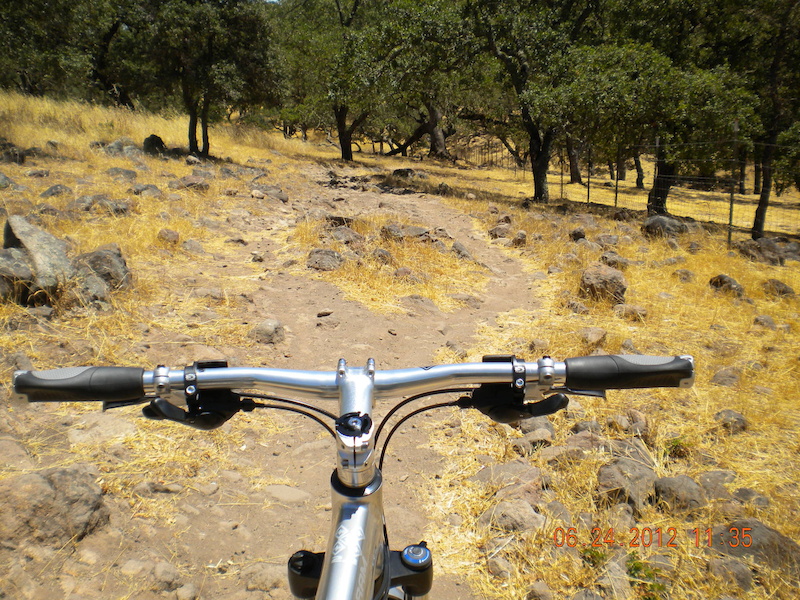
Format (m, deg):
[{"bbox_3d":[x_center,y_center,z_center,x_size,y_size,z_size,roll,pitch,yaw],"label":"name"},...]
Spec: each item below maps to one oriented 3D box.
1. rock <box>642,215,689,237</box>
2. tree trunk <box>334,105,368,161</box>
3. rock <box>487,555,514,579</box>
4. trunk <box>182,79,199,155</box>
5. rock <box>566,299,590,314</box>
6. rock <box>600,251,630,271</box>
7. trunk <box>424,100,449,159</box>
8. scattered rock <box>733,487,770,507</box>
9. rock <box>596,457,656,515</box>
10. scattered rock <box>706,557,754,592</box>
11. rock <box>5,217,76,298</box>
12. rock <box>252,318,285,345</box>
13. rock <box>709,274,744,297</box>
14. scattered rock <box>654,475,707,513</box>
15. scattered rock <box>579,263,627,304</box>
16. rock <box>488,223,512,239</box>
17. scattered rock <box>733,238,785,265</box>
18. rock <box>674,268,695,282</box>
[{"bbox_3d":[3.446,-0.967,10.500,0.600,0.260,0.430,-1,12,0],"label":"rock"},{"bbox_3d":[-1.469,-5.073,24.500,1.000,1.700,0.600,-1,10,-3],"label":"tree trunk"},{"bbox_3d":[0.292,0.773,2.335,0.076,0.072,0.065,1,10,8],"label":"rock"},{"bbox_3d":[-5.698,-4.991,22.000,0.400,2.000,0.360,-3,10,-14],"label":"trunk"},{"bbox_3d":[1.247,0.045,5.650,0.170,0.090,0.130,-1,12,0],"label":"rock"},{"bbox_3d":[2.214,-0.395,8.282,0.312,0.219,0.265,3,10,15],"label":"rock"},{"bbox_3d":[1.489,-6.956,33.000,0.950,2.400,0.750,0,10,0],"label":"trunk"},{"bbox_3d":[1.252,0.700,2.880,0.135,0.055,0.090,5,11,24],"label":"scattered rock"},{"bbox_3d":[0.801,0.656,2.860,0.210,0.135,0.190,3,10,16],"label":"rock"},{"bbox_3d":[0.929,0.771,2.280,0.135,0.075,0.100,-1,12,0],"label":"scattered rock"},{"bbox_3d":[-2.317,-0.286,5.200,0.450,0.470,0.420,-1,12,0],"label":"rock"},{"bbox_3d":[-0.866,0.214,5.330,0.224,0.179,0.202,-2,10,-9],"label":"rock"},{"bbox_3d":[2.835,-0.115,7.015,0.303,0.228,0.258,4,11,22],"label":"rock"},{"bbox_3d":[0.995,0.686,2.870,0.190,0.100,0.150,4,11,20],"label":"scattered rock"},{"bbox_3d":[1.602,-0.131,6.400,0.370,0.280,0.330,3,10,14],"label":"scattered rock"},{"bbox_3d":[1.318,-0.899,10.613,0.315,0.212,0.252,1,10,7],"label":"rock"},{"bbox_3d":[3.634,-0.492,8.200,0.530,0.220,0.400,0,10,0],"label":"scattered rock"},{"bbox_3d":[2.418,-0.209,6.900,0.190,0.100,0.150,-1,12,0],"label":"rock"}]

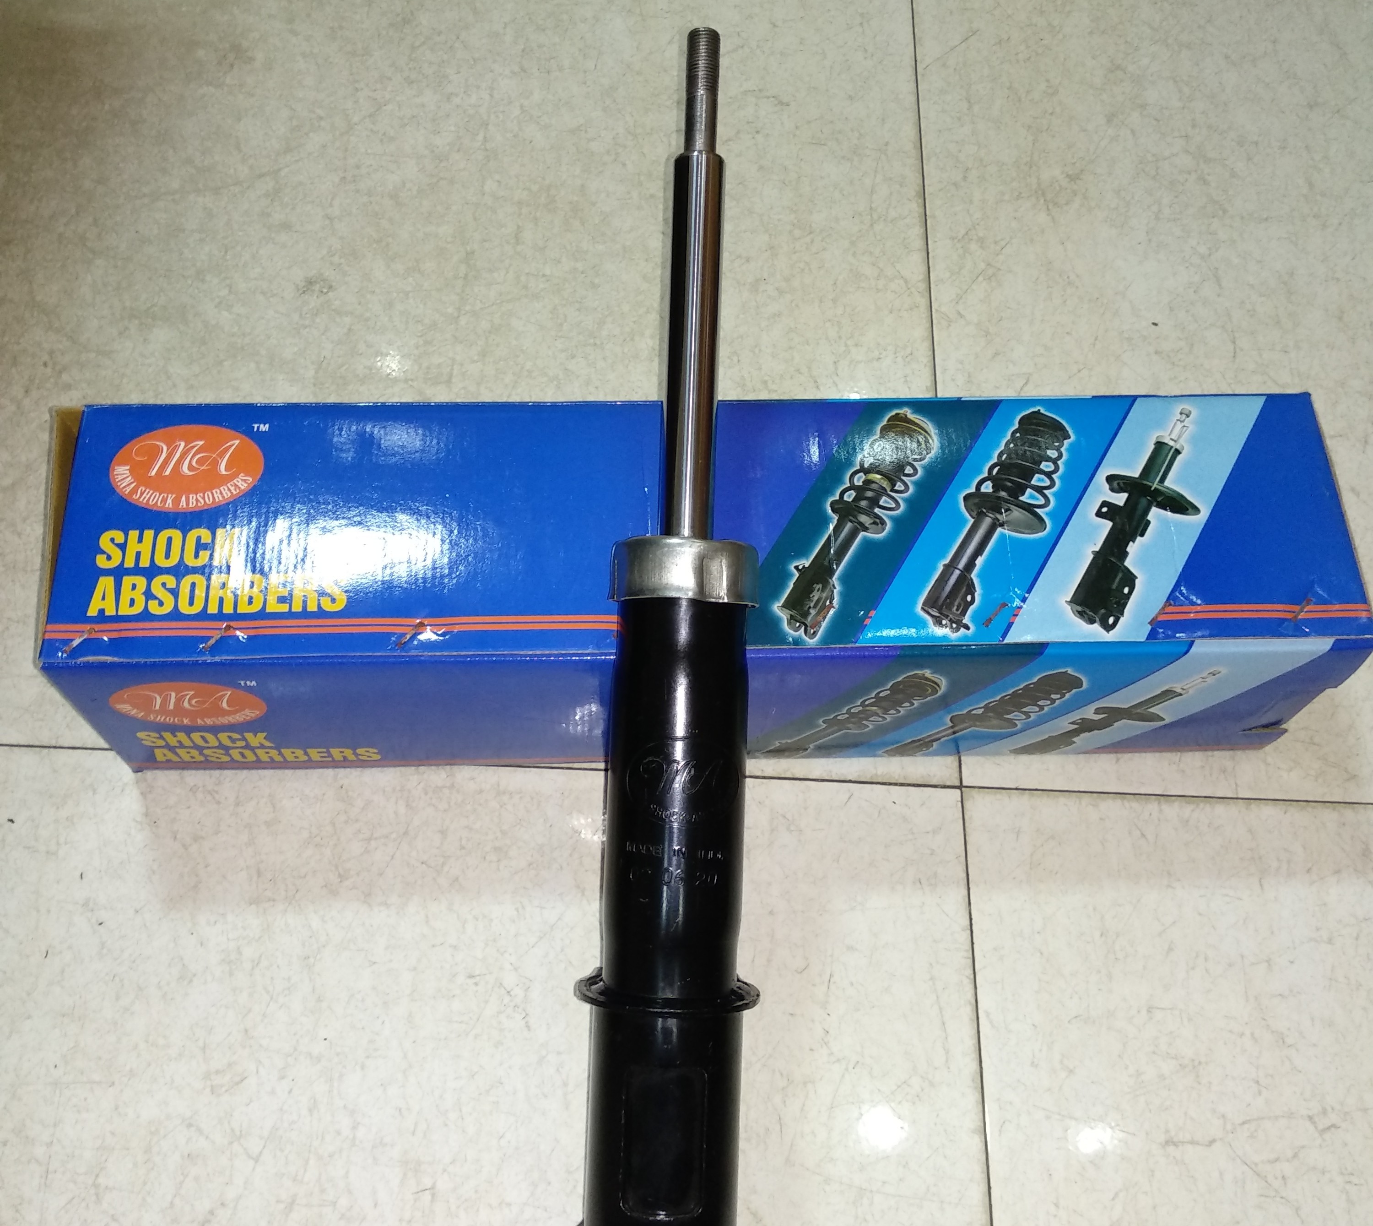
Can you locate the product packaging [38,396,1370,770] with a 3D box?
[{"bbox_3d":[0.010,-0.012,0.651,0.557,0.125,0.125,-1,63,-3],"label":"product packaging"}]

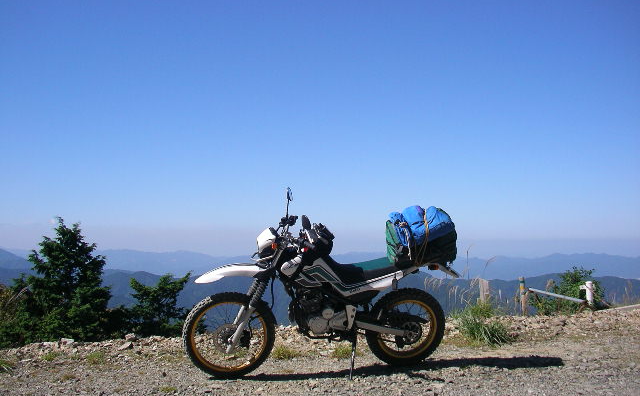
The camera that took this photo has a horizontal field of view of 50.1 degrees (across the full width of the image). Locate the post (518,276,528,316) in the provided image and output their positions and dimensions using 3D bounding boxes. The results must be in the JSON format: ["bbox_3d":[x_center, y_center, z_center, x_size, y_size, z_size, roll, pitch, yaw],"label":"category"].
[{"bbox_3d":[2.912,1.425,9.800,0.090,0.600,0.090,0,-4,0],"label":"post"}]

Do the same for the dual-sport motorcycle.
[{"bbox_3d":[0.045,0.675,5.141,2.120,1.330,0.820,0,5,-9],"label":"dual-sport motorcycle"}]

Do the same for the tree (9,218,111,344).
[{"bbox_3d":[-3.275,1.075,8.600,1.320,1.680,1.250,0,-4,0],"label":"tree"}]

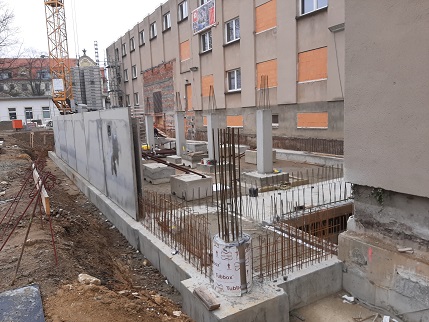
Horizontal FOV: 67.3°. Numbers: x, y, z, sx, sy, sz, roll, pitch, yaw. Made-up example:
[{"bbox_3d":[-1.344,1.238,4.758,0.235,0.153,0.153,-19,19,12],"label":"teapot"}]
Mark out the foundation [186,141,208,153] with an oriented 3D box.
[{"bbox_3d":[-1.240,-0.809,21.828,0.929,0.619,1.218,-7,10,-31],"label":"foundation"}]

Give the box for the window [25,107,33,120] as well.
[{"bbox_3d":[-22.398,-5.748,39.000,0.920,1.420,0.160,-5,8,-17],"label":"window"}]

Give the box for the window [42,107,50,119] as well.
[{"bbox_3d":[-20.642,-5.898,39.600,0.920,1.400,0.160,-5,8,-17],"label":"window"}]

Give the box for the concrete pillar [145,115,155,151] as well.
[{"bbox_3d":[-4.344,-1.899,21.920,0.378,2.341,0.378,-7,10,-31],"label":"concrete pillar"}]

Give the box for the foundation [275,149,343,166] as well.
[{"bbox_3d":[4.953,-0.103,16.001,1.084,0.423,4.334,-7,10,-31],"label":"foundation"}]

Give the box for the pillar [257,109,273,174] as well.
[{"bbox_3d":[1.856,-0.714,11.874,0.400,2.300,0.400,-7,9,-31],"label":"pillar"}]

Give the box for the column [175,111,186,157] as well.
[{"bbox_3d":[-1.883,-1.456,17.945,0.378,2.415,0.378,-7,10,-31],"label":"column"}]

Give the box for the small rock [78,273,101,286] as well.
[{"bbox_3d":[-1.314,1.231,3.369,0.210,0.090,0.120,-6,9,-23],"label":"small rock"}]

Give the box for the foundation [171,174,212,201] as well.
[{"bbox_3d":[-0.753,0.817,10.483,0.901,0.606,1.158,-7,10,-31],"label":"foundation"}]

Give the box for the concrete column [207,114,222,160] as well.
[{"bbox_3d":[-0.036,-1.189,15.841,0.390,2.280,0.390,-7,9,-31],"label":"concrete column"}]

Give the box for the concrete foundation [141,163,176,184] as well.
[{"bbox_3d":[-2.203,0.490,12.926,0.910,0.603,1.152,-7,9,-31],"label":"concrete foundation"}]

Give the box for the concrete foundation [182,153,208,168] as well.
[{"bbox_3d":[-1.023,-0.041,16.501,0.913,0.604,1.218,-7,10,-31],"label":"concrete foundation"}]

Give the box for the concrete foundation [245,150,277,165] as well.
[{"bbox_3d":[2.374,-0.217,16.536,1.151,0.625,1.066,-7,9,-31],"label":"concrete foundation"}]

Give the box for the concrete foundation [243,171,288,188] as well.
[{"bbox_3d":[1.847,0.633,11.703,1.284,0.334,1.090,-7,9,-31],"label":"concrete foundation"}]

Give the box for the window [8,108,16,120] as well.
[{"bbox_3d":[-23.816,-5.482,38.000,0.870,1.360,0.130,-3,8,-3],"label":"window"}]

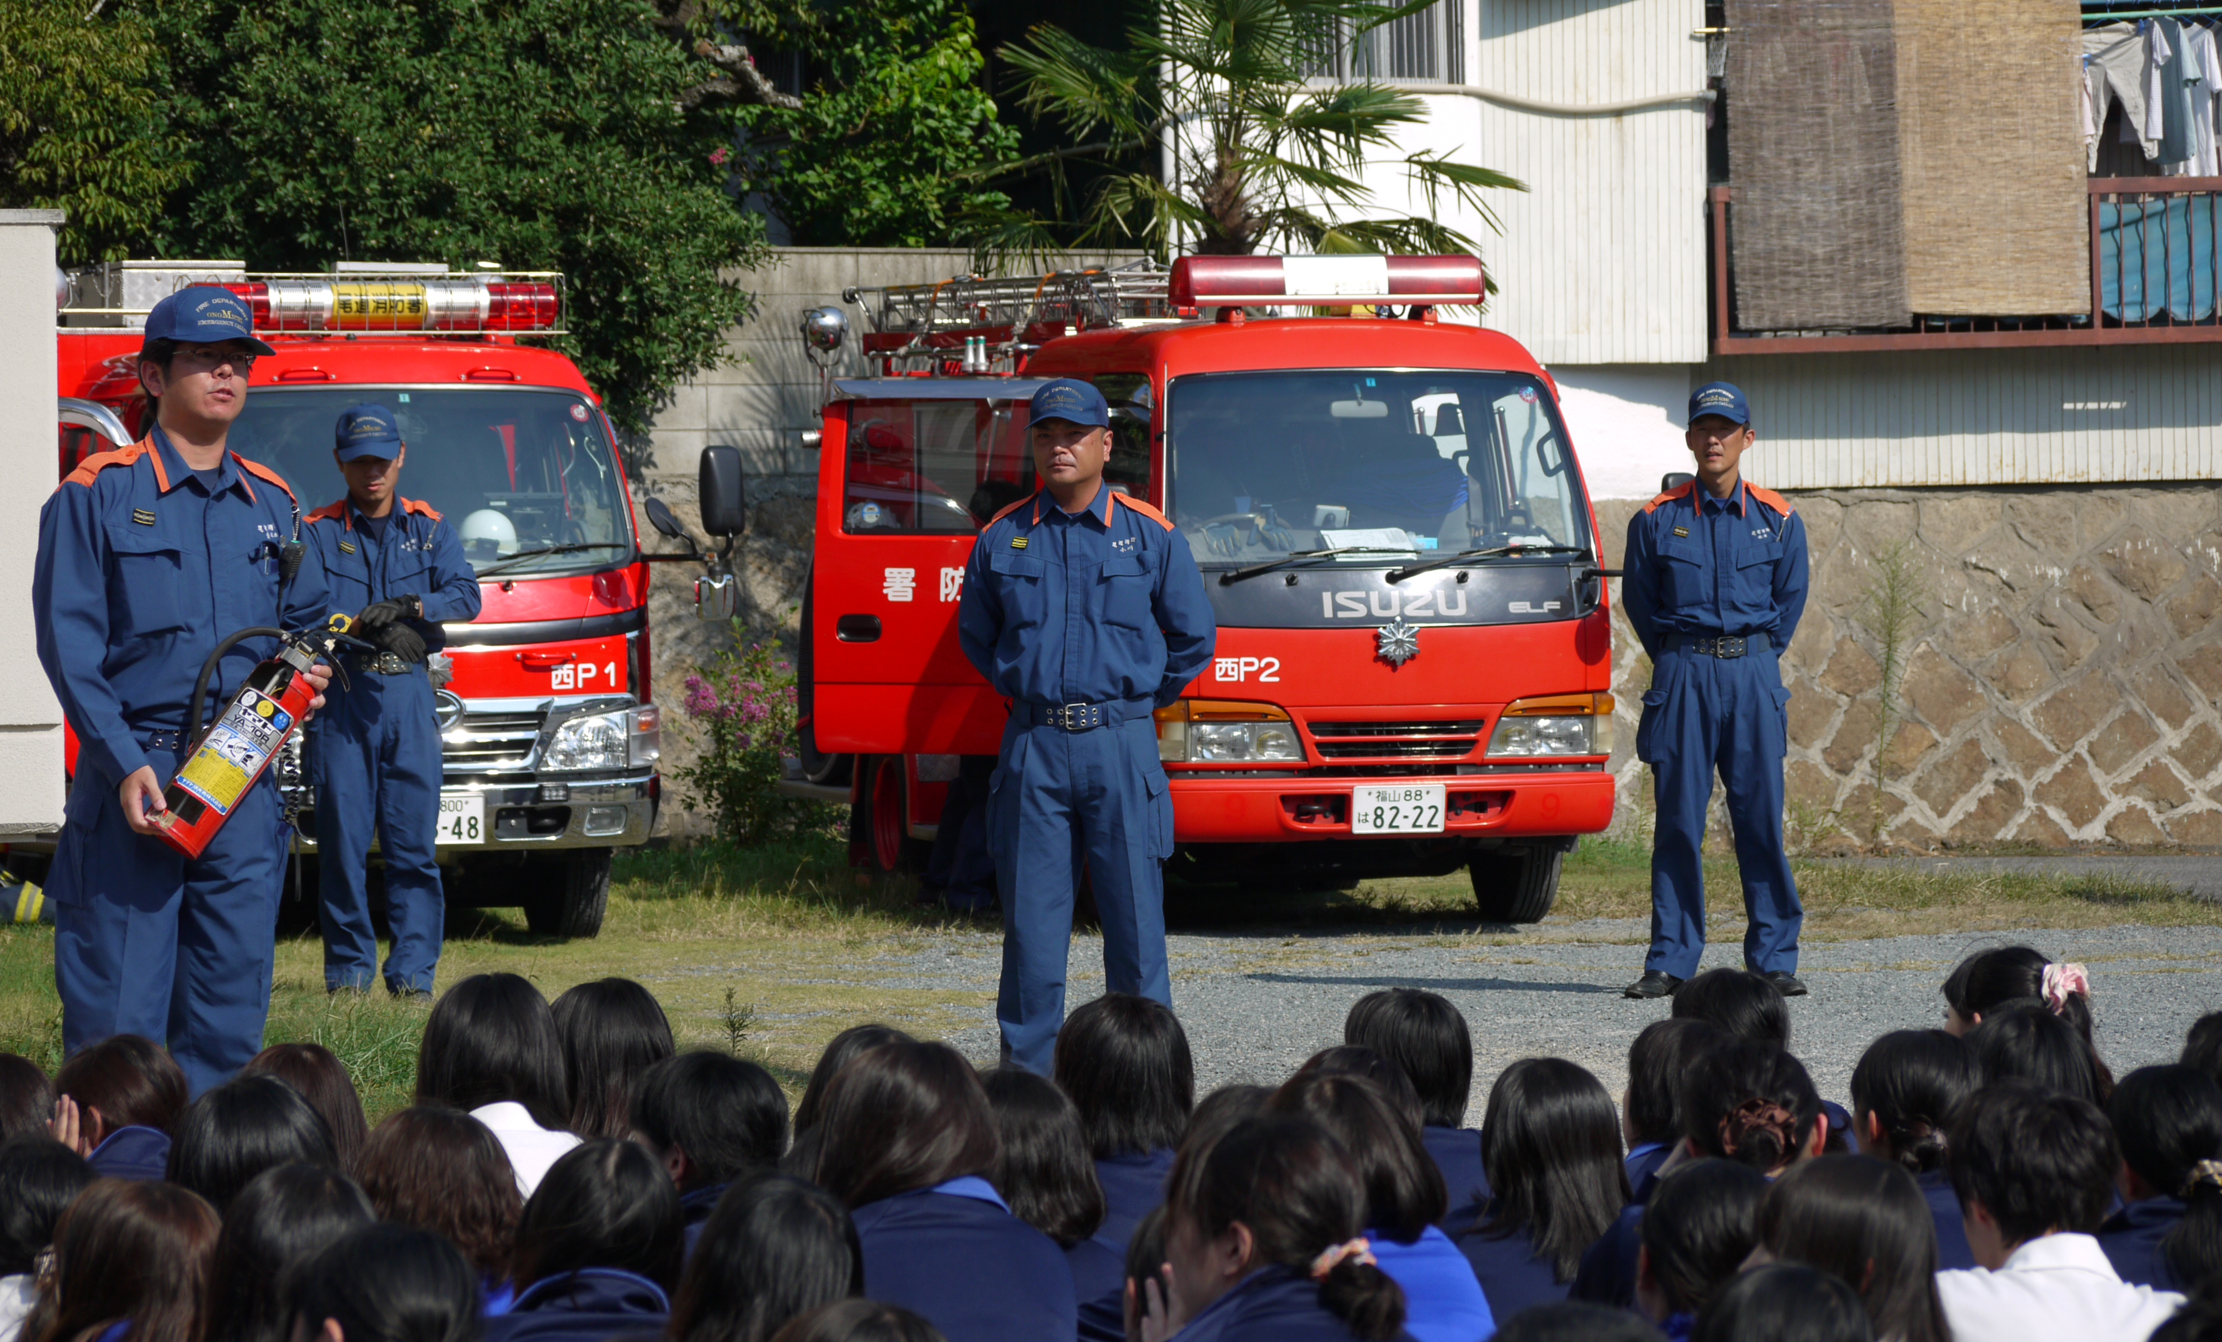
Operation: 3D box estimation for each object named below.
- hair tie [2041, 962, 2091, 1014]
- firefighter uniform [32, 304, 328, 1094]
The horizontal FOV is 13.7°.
[{"bbox_3d":[1.530,0.507,14.800,0.078,0.080,0.060,0,1,-20],"label":"hair tie"},{"bbox_3d":[-1.639,0.204,16.300,0.530,1.730,0.380,0,1,-25],"label":"firefighter uniform"}]

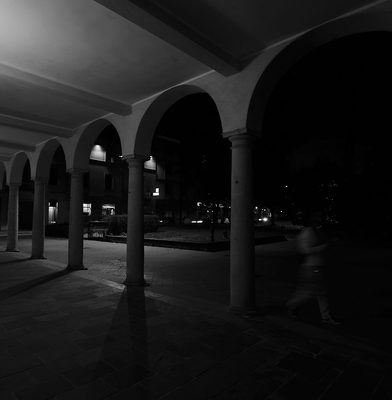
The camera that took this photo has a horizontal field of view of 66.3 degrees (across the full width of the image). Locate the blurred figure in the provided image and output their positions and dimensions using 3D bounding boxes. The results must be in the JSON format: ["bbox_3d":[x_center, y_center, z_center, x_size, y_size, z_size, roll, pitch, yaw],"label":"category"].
[{"bbox_3d":[1.799,1.005,4.640,0.780,1.699,0.550,-2,-4,34],"label":"blurred figure"}]

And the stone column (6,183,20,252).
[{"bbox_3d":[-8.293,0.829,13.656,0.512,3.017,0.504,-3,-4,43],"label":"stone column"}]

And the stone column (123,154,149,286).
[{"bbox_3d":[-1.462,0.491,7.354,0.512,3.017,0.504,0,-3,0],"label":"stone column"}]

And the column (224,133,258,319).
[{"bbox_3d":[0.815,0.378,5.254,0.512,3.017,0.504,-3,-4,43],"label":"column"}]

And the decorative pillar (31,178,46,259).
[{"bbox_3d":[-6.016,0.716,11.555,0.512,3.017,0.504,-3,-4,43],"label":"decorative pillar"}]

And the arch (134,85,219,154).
[{"bbox_3d":[-0.330,-1.704,6.411,2.577,1.266,0.492,-3,-4,43],"label":"arch"}]

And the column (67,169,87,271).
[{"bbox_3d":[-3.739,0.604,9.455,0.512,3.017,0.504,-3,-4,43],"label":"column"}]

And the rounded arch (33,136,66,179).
[{"bbox_3d":[-4.884,-1.479,10.612,2.577,1.266,0.492,-3,-4,43],"label":"rounded arch"}]

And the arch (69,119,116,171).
[{"bbox_3d":[-2.607,-1.592,8.512,2.577,1.266,0.492,-3,-4,43],"label":"arch"}]

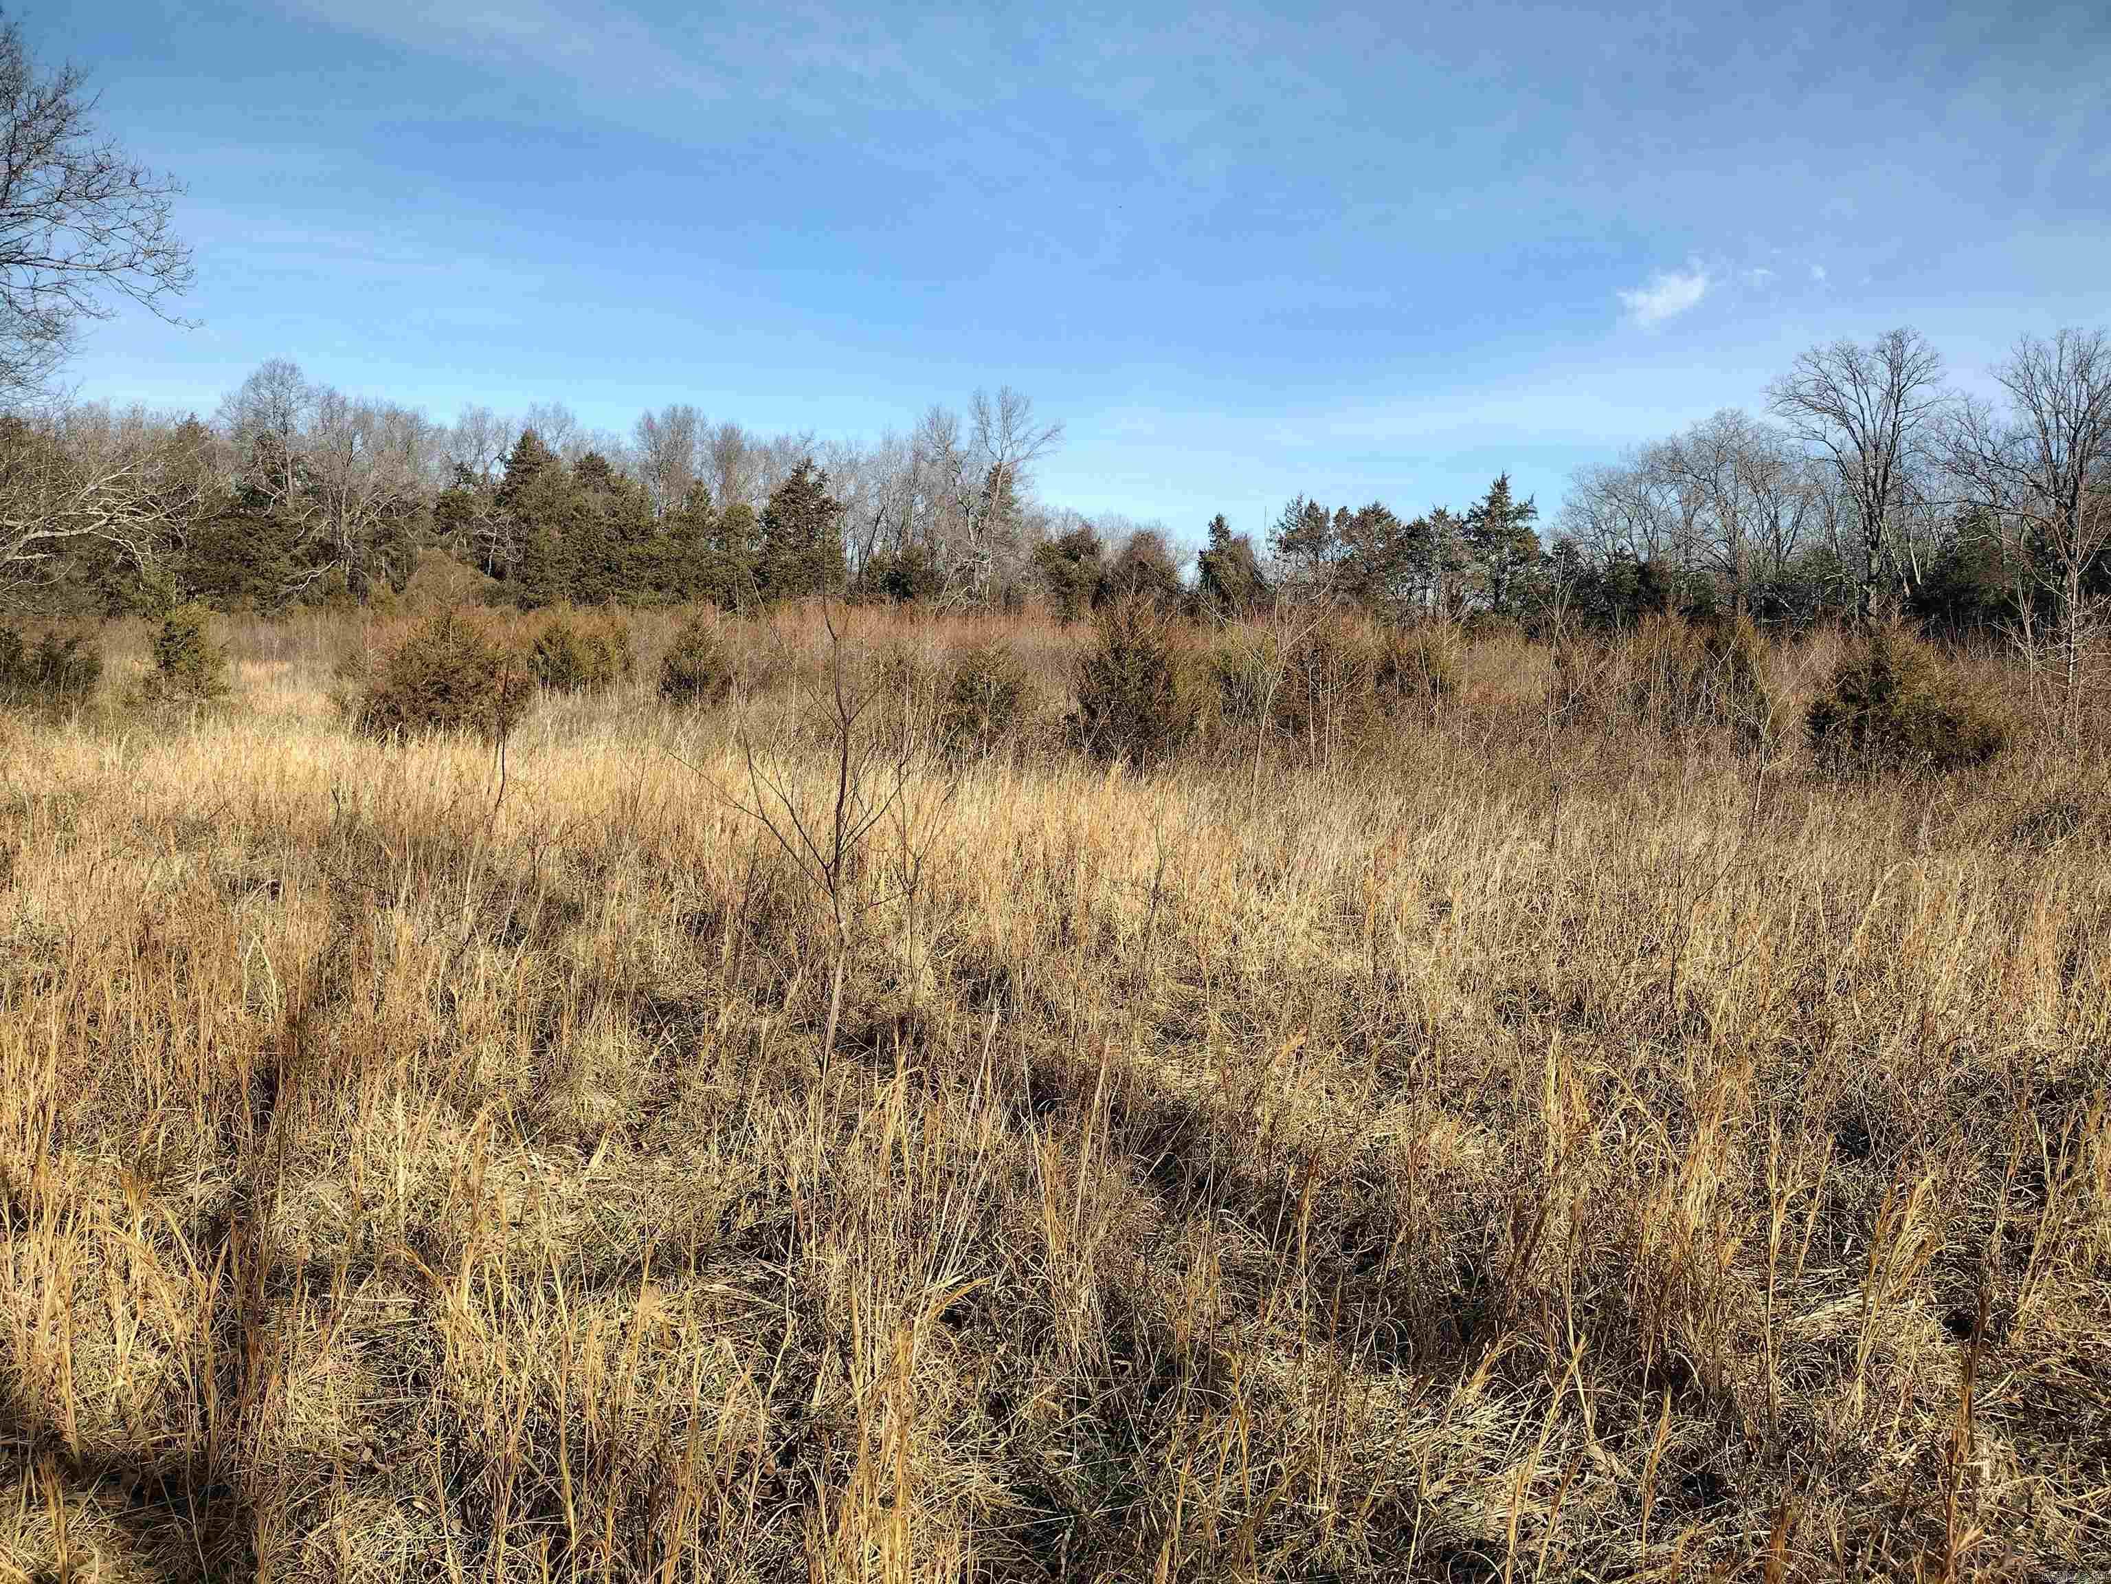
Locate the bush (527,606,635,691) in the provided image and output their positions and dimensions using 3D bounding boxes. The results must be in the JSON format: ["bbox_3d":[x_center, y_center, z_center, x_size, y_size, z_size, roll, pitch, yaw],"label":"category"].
[{"bbox_3d":[-7.199,-2.103,25.000,1.554,1.377,1.399,-2,7,-16],"label":"bush"}]

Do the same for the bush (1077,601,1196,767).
[{"bbox_3d":[0.712,-0.978,14.800,1.050,1.527,1.050,0,7,3],"label":"bush"}]

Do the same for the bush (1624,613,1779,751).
[{"bbox_3d":[6.675,-1.115,17.000,1.569,1.464,1.412,3,7,21],"label":"bush"}]

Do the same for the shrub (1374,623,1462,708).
[{"bbox_3d":[4.958,-1.690,22.500,1.159,1.239,1.159,1,7,12],"label":"shrub"}]

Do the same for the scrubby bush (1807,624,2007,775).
[{"bbox_3d":[7.398,-0.781,14.300,1.695,1.346,1.525,3,8,27],"label":"scrubby bush"}]

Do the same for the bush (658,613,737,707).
[{"bbox_3d":[-4.771,-1.730,22.000,1.026,1.322,1.026,-1,7,-12],"label":"bush"}]

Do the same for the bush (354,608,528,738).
[{"bbox_3d":[-6.503,-1.236,17.500,1.853,1.507,1.668,-3,7,-20],"label":"bush"}]

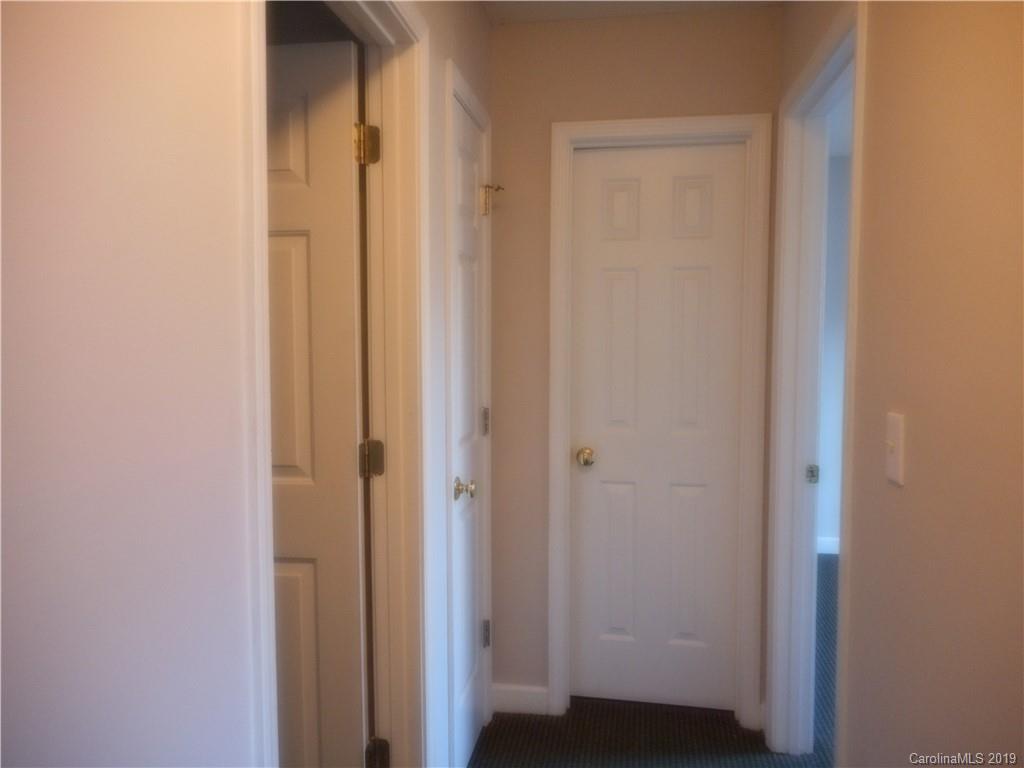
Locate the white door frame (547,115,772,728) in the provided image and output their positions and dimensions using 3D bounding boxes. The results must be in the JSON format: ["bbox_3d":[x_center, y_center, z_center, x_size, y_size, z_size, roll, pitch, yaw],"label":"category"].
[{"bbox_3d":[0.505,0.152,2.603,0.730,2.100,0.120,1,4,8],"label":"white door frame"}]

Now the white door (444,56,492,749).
[{"bbox_3d":[-0.148,0.173,2.265,0.060,2.080,0.650,1,4,8],"label":"white door"}]

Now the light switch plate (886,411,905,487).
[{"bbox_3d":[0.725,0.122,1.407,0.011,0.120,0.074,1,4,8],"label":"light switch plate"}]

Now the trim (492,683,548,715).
[{"bbox_3d":[0.032,1.147,2.687,0.210,0.108,0.017,1,4,8],"label":"trim"}]

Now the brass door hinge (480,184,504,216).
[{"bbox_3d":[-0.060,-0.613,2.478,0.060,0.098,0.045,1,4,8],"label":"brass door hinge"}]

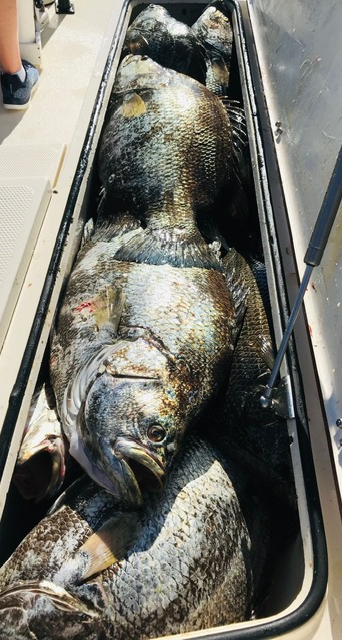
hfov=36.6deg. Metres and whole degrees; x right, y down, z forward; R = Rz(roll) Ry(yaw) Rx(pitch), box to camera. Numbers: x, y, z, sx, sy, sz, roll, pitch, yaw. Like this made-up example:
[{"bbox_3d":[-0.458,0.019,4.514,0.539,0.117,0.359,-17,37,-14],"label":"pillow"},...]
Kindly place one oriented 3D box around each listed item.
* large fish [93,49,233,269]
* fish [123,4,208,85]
[{"bbox_3d":[-0.007,-0.370,1.140,0.300,0.140,0.700,0,56,-4],"label":"large fish"},{"bbox_3d":[-0.018,-0.639,1.272,0.260,0.110,0.640,-5,53,-1],"label":"fish"}]

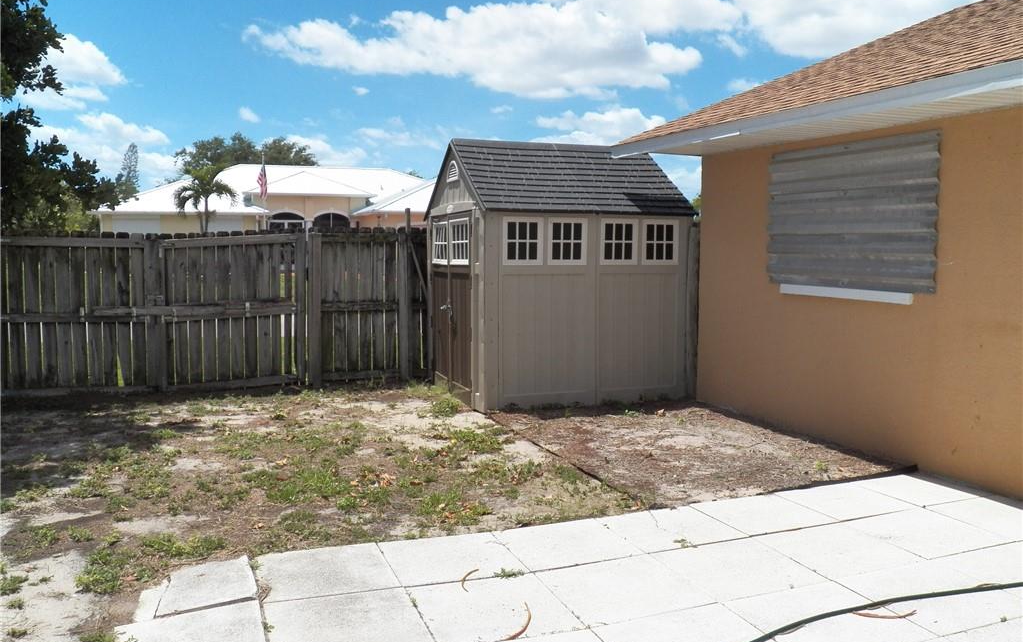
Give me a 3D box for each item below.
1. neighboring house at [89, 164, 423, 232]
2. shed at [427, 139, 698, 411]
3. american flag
[{"bbox_3d":[-11.172,-6.068,46.846,20.564,5.965,14.065,-1,4,-9],"label":"neighboring house"},{"bbox_3d":[0.437,-0.566,8.940,2.233,2.658,2.201,-2,5,-20],"label":"shed"},{"bbox_3d":[-12.032,-6.668,40.000,0.500,1.720,0.300,-1,4,-9],"label":"american flag"}]

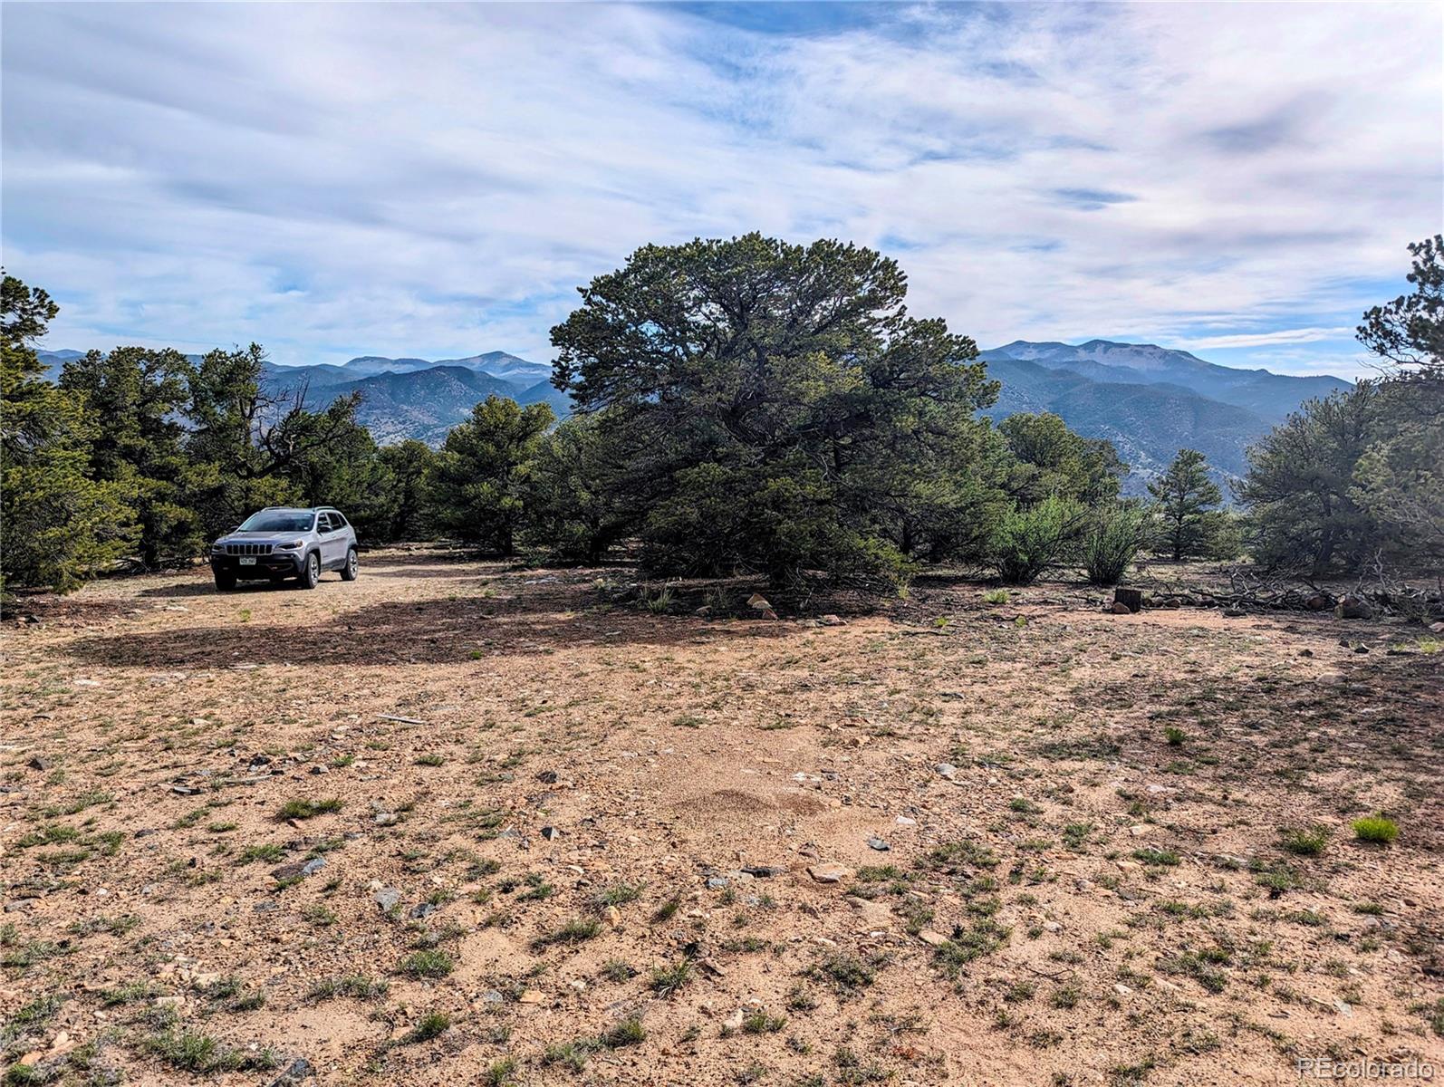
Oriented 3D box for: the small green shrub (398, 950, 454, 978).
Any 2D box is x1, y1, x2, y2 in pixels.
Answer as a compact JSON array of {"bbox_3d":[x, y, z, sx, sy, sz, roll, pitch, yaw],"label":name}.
[{"bbox_3d":[-1.020,1.436,3.454,0.185,0.068,0.140,0,2,-17],"label":"small green shrub"}]

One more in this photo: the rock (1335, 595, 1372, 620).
[{"bbox_3d":[9.923,0.989,15.743,0.495,0.368,0.371,1,2,32],"label":"rock"}]

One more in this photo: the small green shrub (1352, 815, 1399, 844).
[{"bbox_3d":[3.207,1.390,4.921,0.190,0.120,0.165,1,2,33],"label":"small green shrub"}]

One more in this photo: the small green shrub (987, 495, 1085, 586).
[{"bbox_3d":[7.050,-0.077,22.518,2.114,1.996,1.903,1,2,17],"label":"small green shrub"}]

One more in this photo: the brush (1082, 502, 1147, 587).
[{"bbox_3d":[8.807,0.003,22.523,1.400,1.855,1.260,1,2,21],"label":"brush"}]

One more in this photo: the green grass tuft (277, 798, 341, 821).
[{"bbox_3d":[-2.145,1.367,5.212,0.320,0.090,0.190,0,2,-22],"label":"green grass tuft"}]

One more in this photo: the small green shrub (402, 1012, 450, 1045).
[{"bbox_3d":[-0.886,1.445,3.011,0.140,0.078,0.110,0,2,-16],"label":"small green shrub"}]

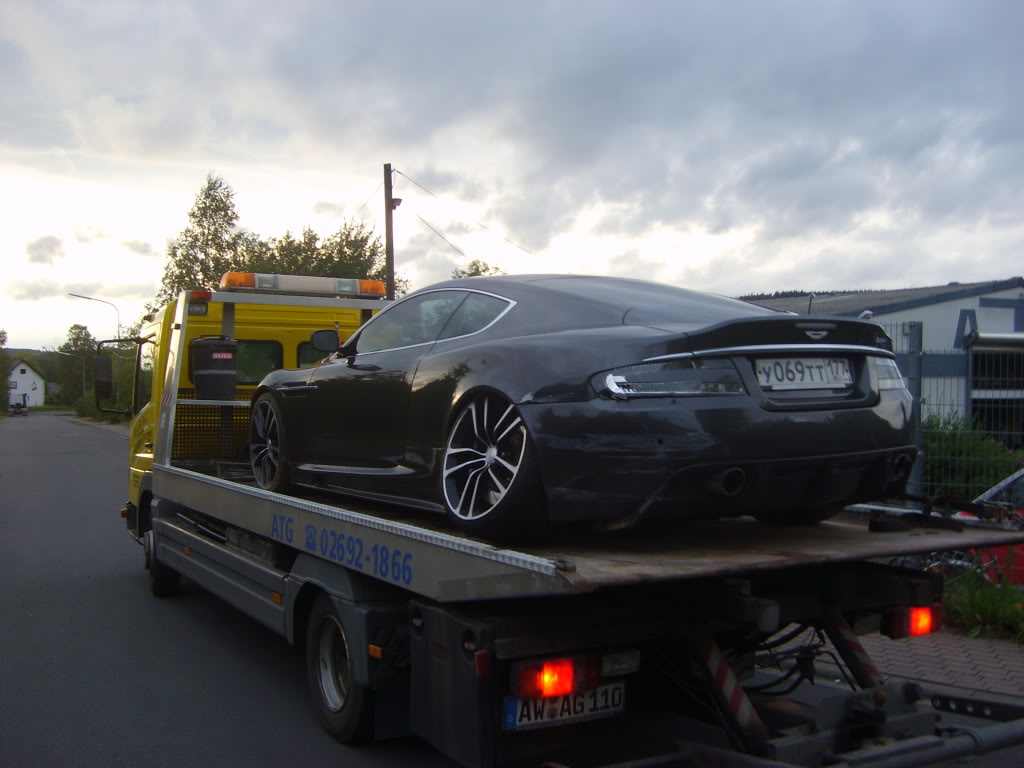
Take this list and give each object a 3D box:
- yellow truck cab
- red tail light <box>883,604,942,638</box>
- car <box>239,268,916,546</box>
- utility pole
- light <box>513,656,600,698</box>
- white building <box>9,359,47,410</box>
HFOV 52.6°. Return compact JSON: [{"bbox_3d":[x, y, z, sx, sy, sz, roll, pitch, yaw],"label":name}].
[{"bbox_3d":[-2.379,0.282,9.948,2.450,2.400,1.750,1,-1,-31],"label":"yellow truck cab"},{"bbox_3d":[1.842,1.089,4.754,0.348,0.124,0.075,1,-1,-31],"label":"red tail light"},{"bbox_3d":[-0.064,0.061,5.861,1.950,1.280,4.700,-1,0,-32],"label":"car"},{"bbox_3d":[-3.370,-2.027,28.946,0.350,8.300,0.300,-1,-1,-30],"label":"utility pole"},{"bbox_3d":[0.159,1.059,3.754,0.348,0.124,0.075,1,-1,-31],"label":"light"},{"bbox_3d":[-80.024,-0.159,169.100,7.400,7.800,9.600,0,-1,-31],"label":"white building"}]

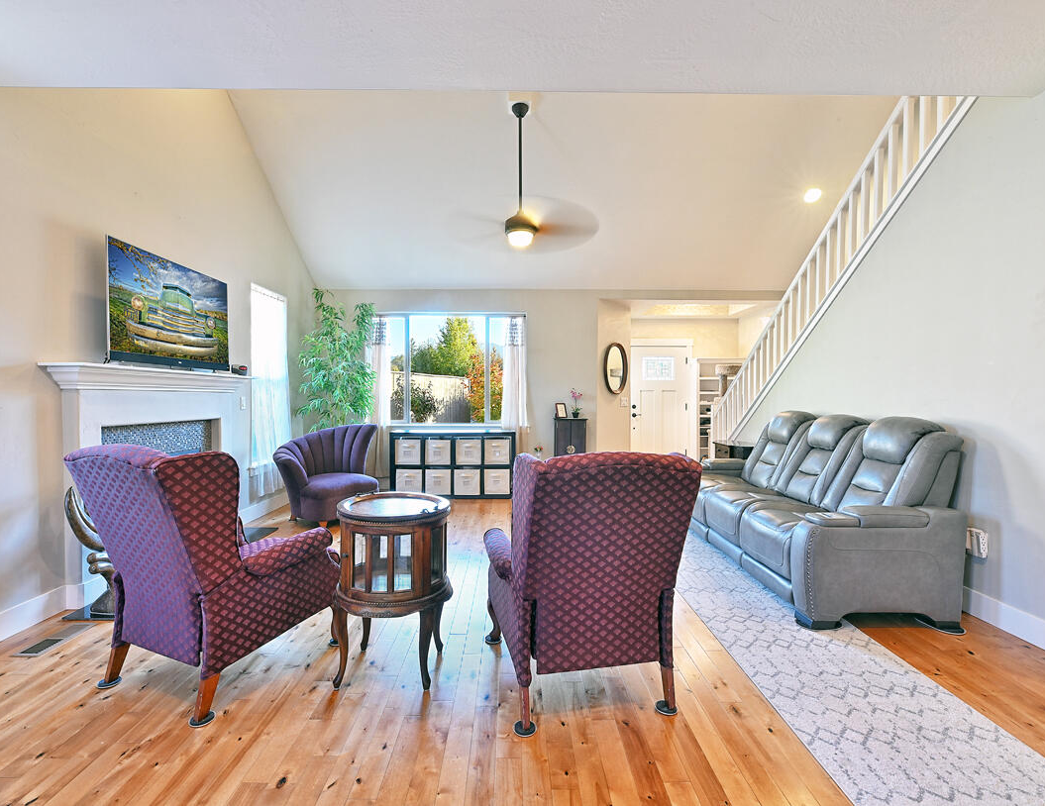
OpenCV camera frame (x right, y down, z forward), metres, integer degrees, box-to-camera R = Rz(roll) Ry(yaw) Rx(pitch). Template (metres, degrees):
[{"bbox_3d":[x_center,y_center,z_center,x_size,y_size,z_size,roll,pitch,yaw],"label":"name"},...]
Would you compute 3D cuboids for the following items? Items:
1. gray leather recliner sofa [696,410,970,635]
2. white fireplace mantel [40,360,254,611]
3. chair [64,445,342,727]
[{"bbox_3d":[1.956,0.628,3.520,1.008,1.099,2.167,0,1,0],"label":"gray leather recliner sofa"},{"bbox_3d":[-2.498,0.478,3.378,0.262,1.401,1.673,0,1,0],"label":"white fireplace mantel"},{"bbox_3d":[-1.370,0.676,2.120,0.726,1.033,0.847,0,1,23],"label":"chair"}]

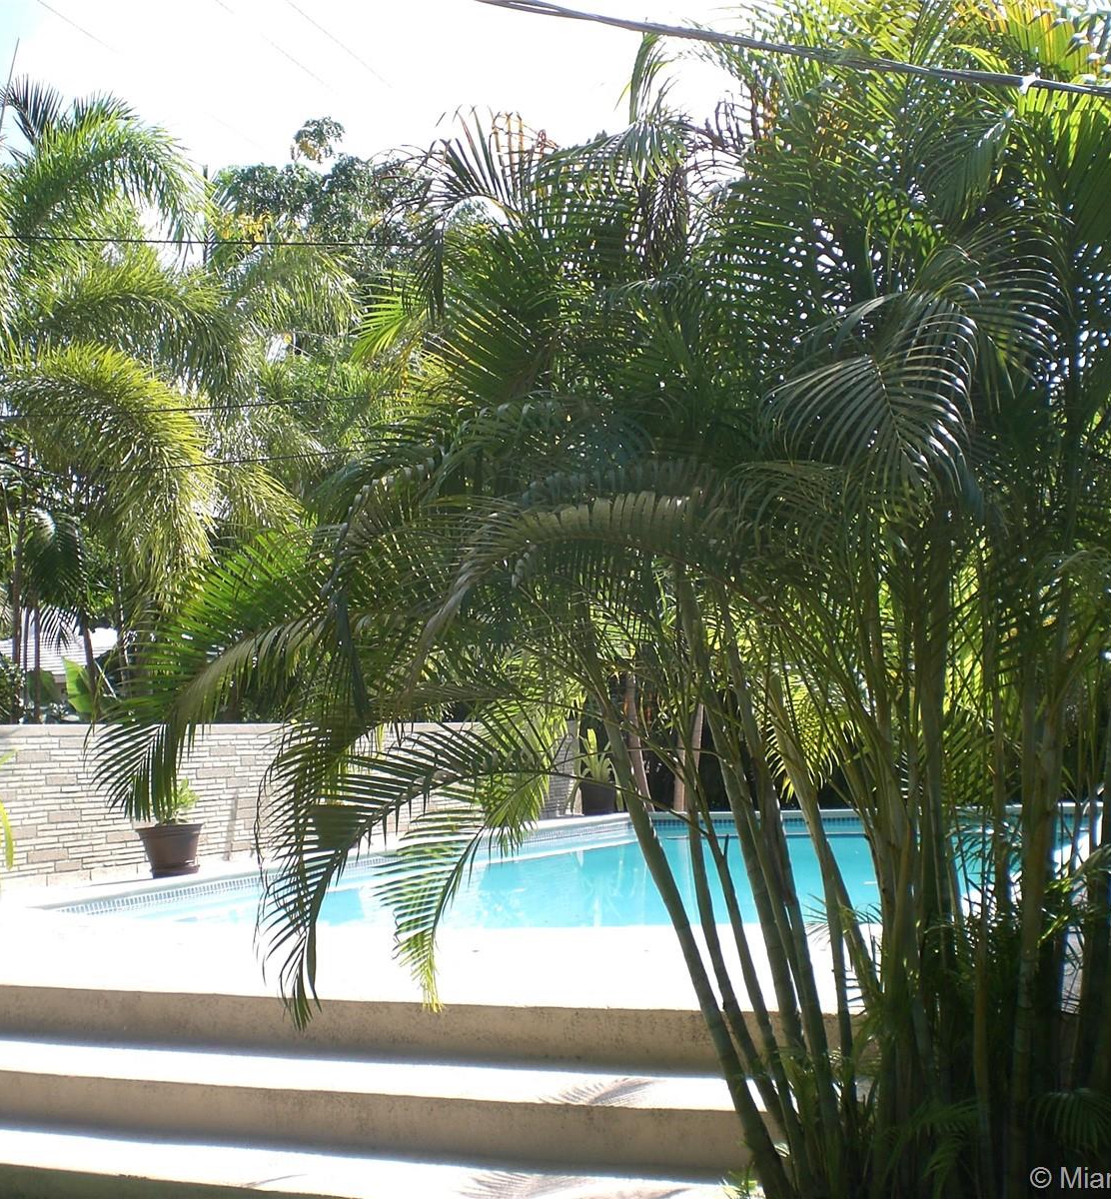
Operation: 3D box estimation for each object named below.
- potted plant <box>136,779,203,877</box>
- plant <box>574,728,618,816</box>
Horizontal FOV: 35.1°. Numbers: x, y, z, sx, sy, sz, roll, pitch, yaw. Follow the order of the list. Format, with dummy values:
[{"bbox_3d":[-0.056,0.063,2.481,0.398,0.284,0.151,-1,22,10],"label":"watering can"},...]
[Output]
[{"bbox_3d":[-2.591,1.545,11.800,0.460,0.670,0.460,1,-4,-12],"label":"potted plant"},{"bbox_3d":[0.442,1.883,19.100,0.540,0.970,0.540,0,-4,1],"label":"plant"}]

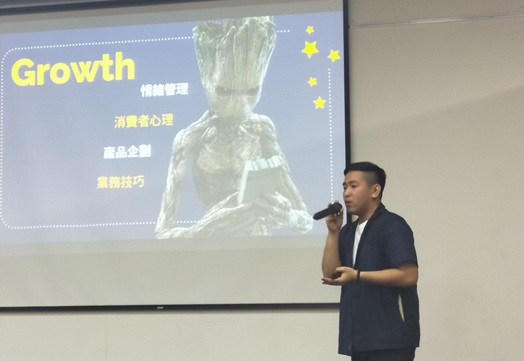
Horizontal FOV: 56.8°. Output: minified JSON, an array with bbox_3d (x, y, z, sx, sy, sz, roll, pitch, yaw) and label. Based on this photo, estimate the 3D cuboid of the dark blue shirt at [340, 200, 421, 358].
[{"bbox_3d":[0.570,0.468,2.350,0.310,0.725,0.470,1,-6,-23],"label":"dark blue shirt"}]

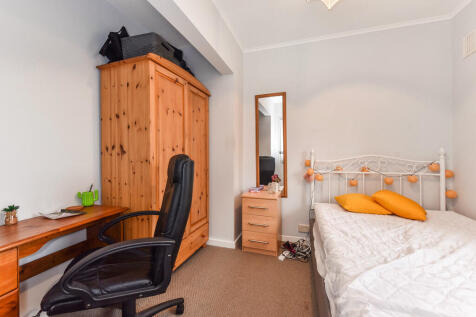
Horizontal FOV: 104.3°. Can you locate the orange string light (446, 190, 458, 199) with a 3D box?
[{"bbox_3d":[2.037,0.342,1.756,0.079,0.079,0.076,0,0,19],"label":"orange string light"}]

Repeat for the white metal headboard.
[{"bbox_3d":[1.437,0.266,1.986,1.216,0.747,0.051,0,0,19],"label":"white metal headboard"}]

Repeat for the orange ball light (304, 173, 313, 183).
[{"bbox_3d":[0.827,0.223,2.170,0.076,0.086,0.076,0,0,0],"label":"orange ball light"}]

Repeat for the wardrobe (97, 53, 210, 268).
[{"bbox_3d":[-0.800,0.114,2.005,0.616,1.898,1.009,0,0,19],"label":"wardrobe"}]

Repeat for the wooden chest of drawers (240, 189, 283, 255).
[{"bbox_3d":[0.299,0.734,2.220,0.389,0.656,0.389,0,0,19],"label":"wooden chest of drawers"}]

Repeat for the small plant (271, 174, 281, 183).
[{"bbox_3d":[0.434,0.235,2.140,0.101,0.101,0.096,0,0,19],"label":"small plant"}]

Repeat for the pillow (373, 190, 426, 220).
[{"bbox_3d":[1.396,0.398,1.659,0.424,0.141,0.353,19,15,18],"label":"pillow"}]

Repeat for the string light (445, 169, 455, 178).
[{"bbox_3d":[2.015,0.143,1.766,0.076,0.079,0.076,0,0,19],"label":"string light"}]

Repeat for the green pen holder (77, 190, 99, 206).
[{"bbox_3d":[-1.318,0.348,1.630,0.083,0.134,0.150,0,0,41],"label":"green pen holder"}]

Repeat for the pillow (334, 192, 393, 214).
[{"bbox_3d":[1.266,0.438,1.842,0.444,0.131,0.404,0,7,19],"label":"pillow"}]

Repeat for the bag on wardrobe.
[{"bbox_3d":[-1.103,-0.965,1.705,0.283,0.303,0.242,0,0,19],"label":"bag on wardrobe"}]

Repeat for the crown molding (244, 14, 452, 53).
[{"bbox_3d":[1.098,-1.411,2.135,2.140,0.056,0.056,0,0,17],"label":"crown molding"}]

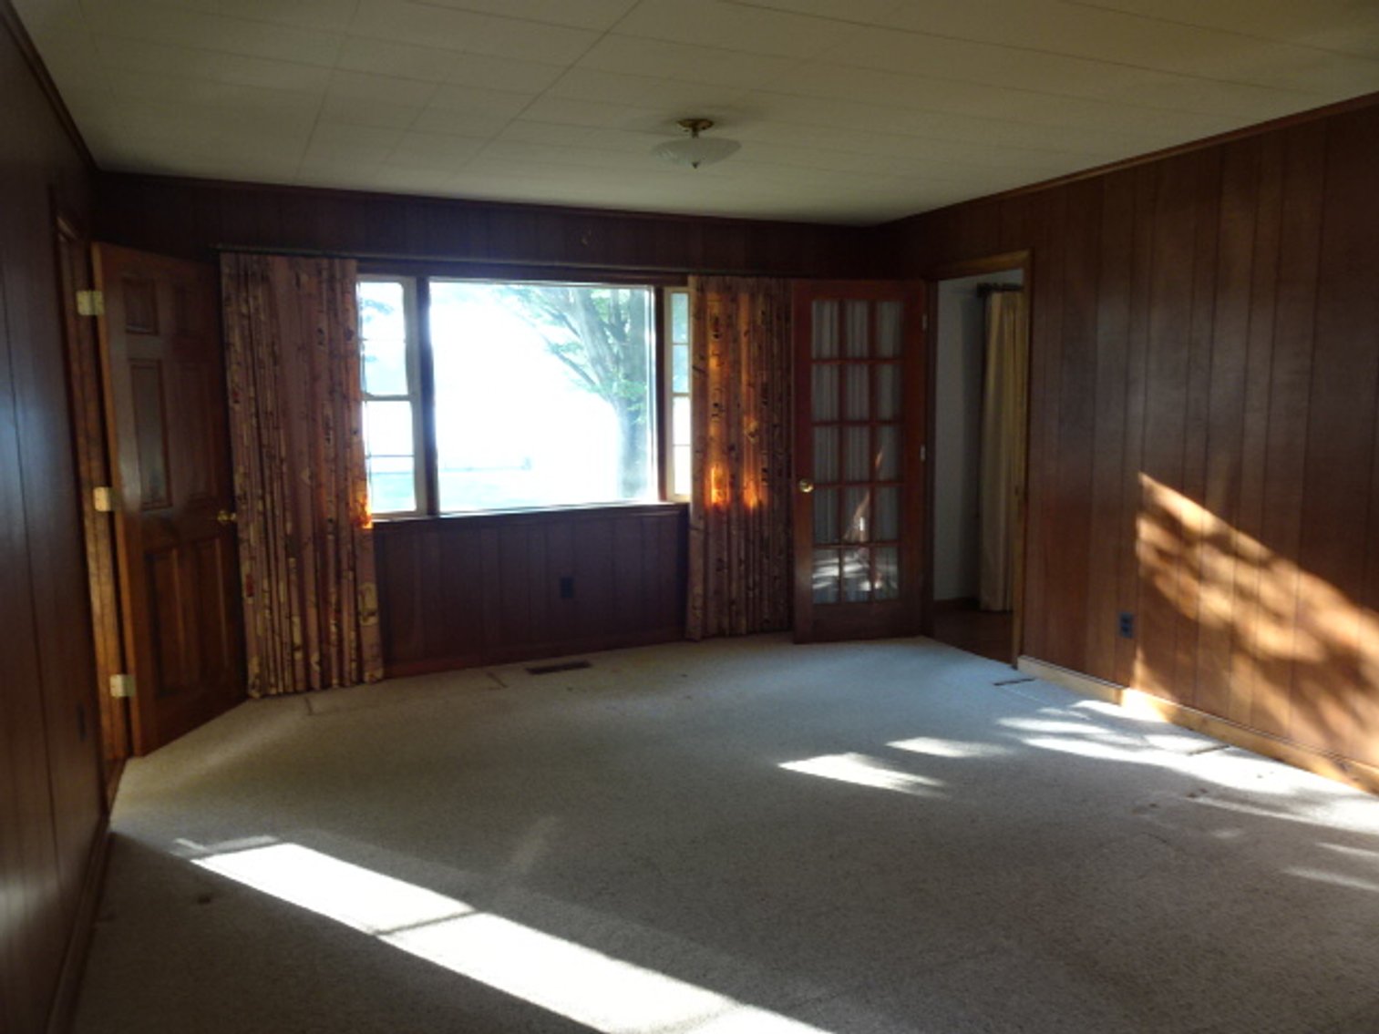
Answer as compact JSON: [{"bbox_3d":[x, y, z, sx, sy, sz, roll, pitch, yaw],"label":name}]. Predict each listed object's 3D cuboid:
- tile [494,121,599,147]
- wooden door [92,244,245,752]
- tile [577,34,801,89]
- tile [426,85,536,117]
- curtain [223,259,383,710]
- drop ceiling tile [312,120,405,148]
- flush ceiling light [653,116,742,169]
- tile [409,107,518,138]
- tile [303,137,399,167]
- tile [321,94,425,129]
[{"bbox_3d":[-0.541,-1.441,3.579,0.305,0.018,0.305,-5,8,-26],"label":"tile"},{"bbox_3d":[-2.175,-0.085,4.065,0.040,2.015,0.710,1,8,9],"label":"wooden door"},{"bbox_3d":[-0.002,-1.353,2.835,0.610,0.018,0.305,-5,8,-26],"label":"tile"},{"bbox_3d":[-0.695,-1.385,3.174,0.305,0.018,0.305,-5,8,-26],"label":"tile"},{"bbox_3d":[-1.850,-0.185,4.572,0.620,2.060,0.100,-4,8,-25],"label":"curtain"},{"bbox_3d":[-1.232,-1.426,3.561,0.305,0.018,0.305,-5,8,-26],"label":"drop ceiling tile"},{"bbox_3d":[0.027,-1.349,3.471,0.320,0.165,0.320,-1,7,0],"label":"flush ceiling light"},{"bbox_3d":[-0.805,-1.399,3.384,0.308,0.020,0.308,-4,8,-25],"label":"tile"},{"bbox_3d":[-1.339,-1.446,3.774,0.308,0.020,0.308,-4,8,-25],"label":"tile"},{"bbox_3d":[-1.101,-1.394,3.293,0.305,0.018,0.305,-5,8,-26],"label":"tile"}]

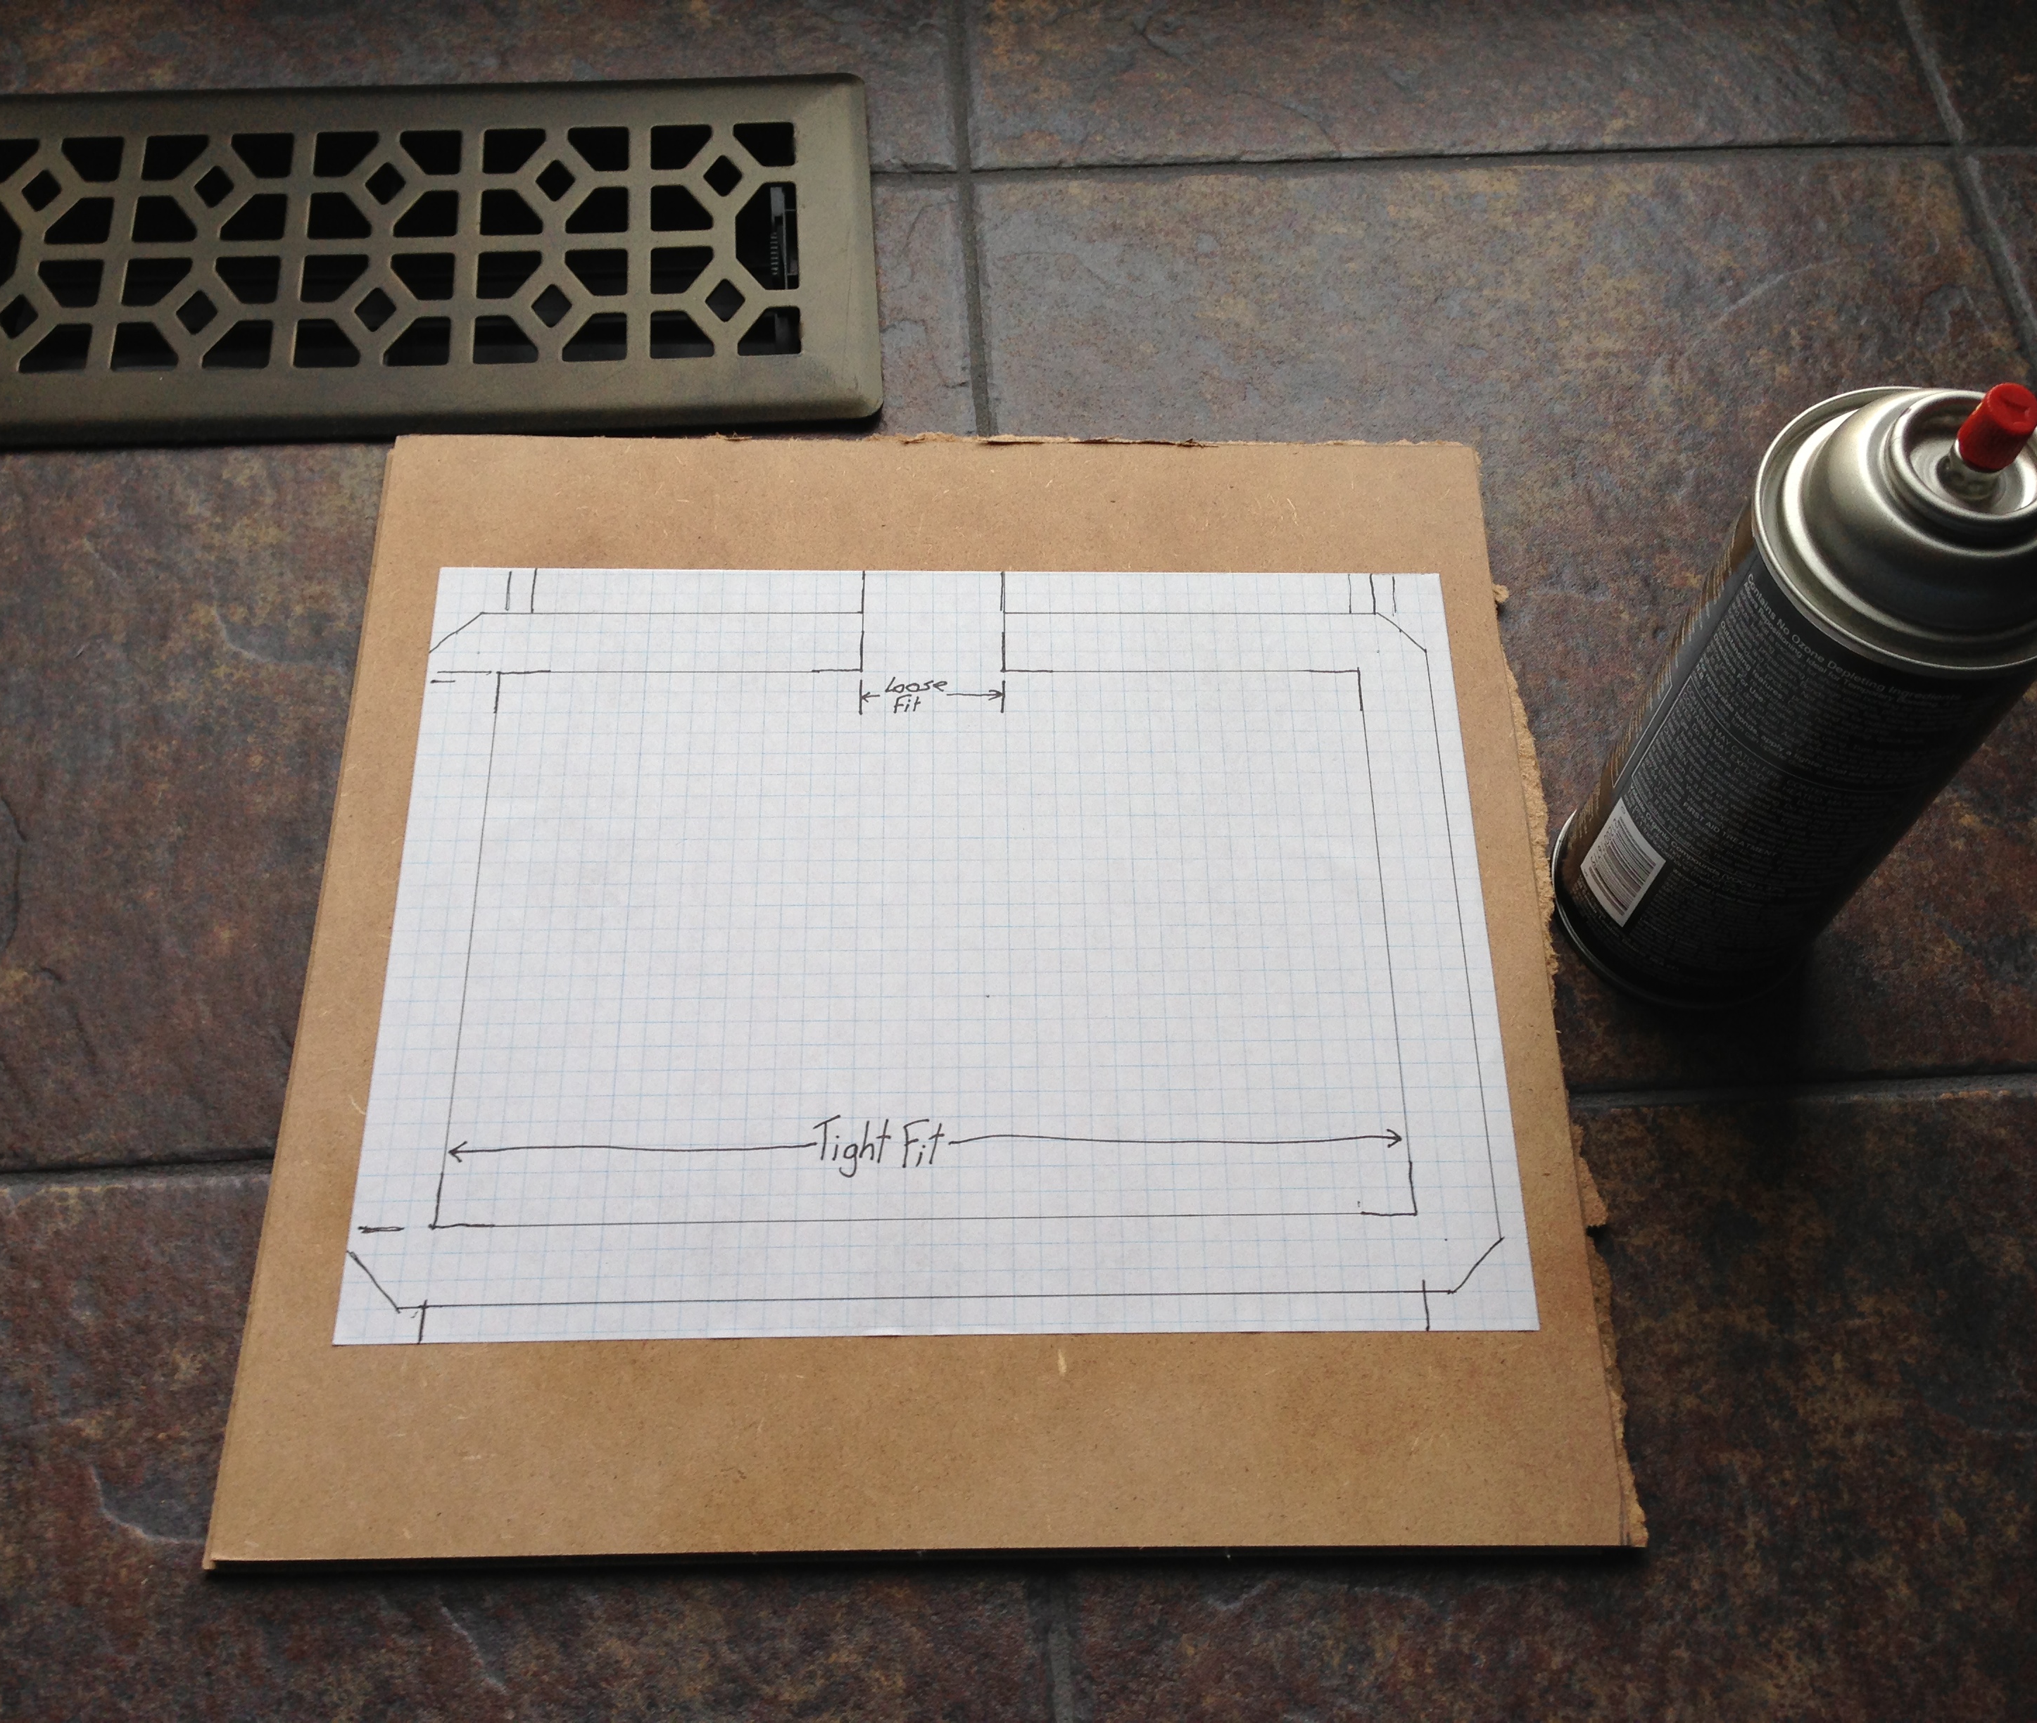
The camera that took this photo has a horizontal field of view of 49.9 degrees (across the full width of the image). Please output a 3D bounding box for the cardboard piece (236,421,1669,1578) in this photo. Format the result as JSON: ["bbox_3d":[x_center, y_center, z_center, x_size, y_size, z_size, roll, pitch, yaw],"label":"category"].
[{"bbox_3d":[-0.021,0.017,0.561,0.320,0.006,0.313,0,62,-2],"label":"cardboard piece"}]

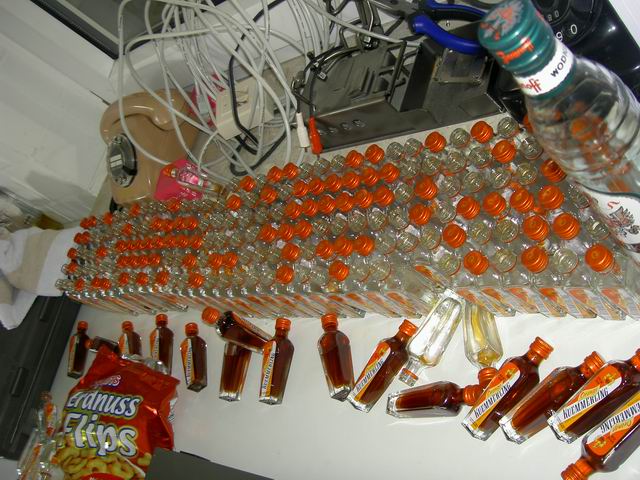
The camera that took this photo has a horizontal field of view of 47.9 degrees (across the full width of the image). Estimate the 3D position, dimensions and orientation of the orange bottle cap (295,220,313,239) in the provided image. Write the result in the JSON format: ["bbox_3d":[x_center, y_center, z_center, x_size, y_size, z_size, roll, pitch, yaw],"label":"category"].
[{"bbox_3d":[-0.017,-0.011,0.740,0.018,0.010,0.018,-26,46,31],"label":"orange bottle cap"}]

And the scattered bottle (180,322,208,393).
[{"bbox_3d":[-0.156,0.143,0.902,0.024,0.024,0.093,-37,41,21],"label":"scattered bottle"}]

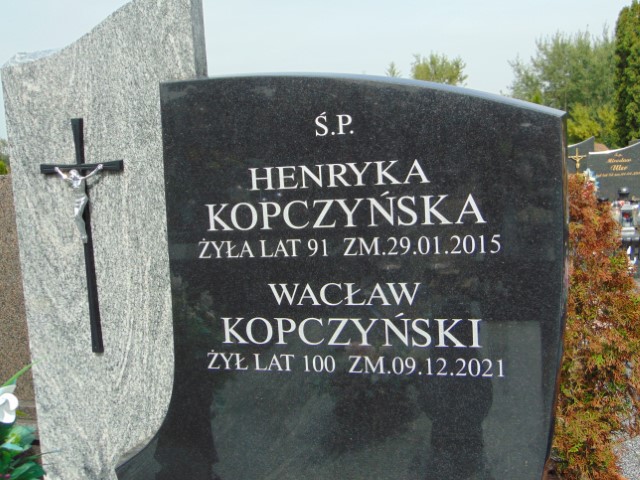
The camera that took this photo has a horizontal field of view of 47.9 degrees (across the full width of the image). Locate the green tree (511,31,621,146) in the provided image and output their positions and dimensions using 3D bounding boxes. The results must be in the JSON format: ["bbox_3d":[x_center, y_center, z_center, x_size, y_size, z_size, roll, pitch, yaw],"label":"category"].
[{"bbox_3d":[9.572,-5.805,28.000,4.600,4.800,4.300,0,9,19],"label":"green tree"}]

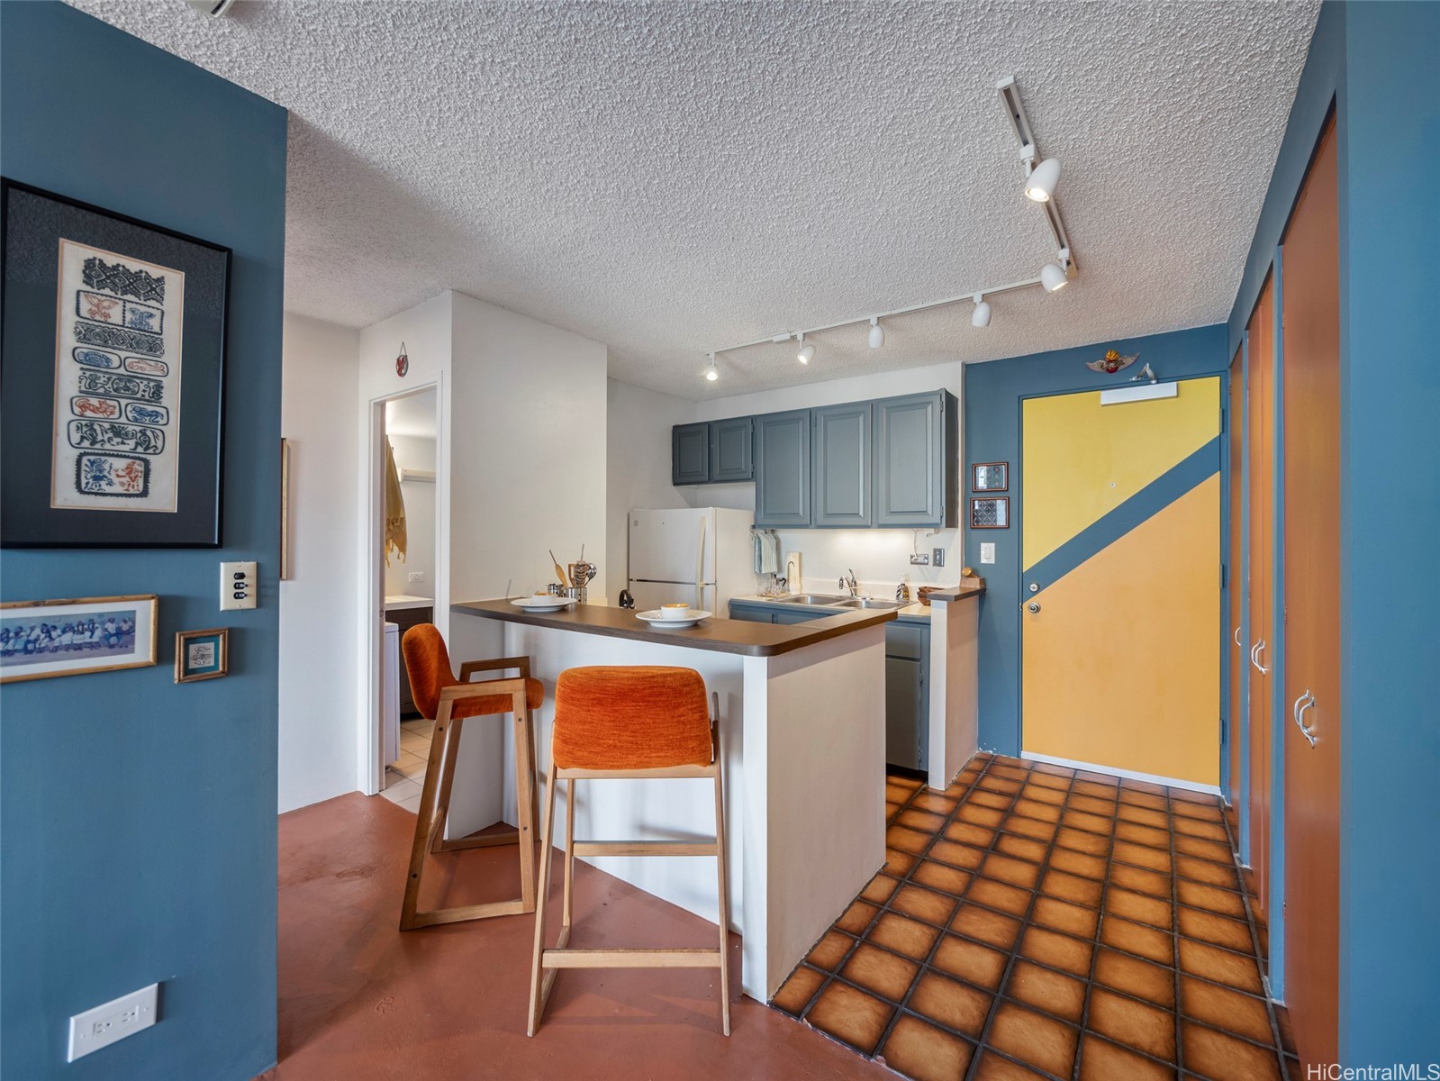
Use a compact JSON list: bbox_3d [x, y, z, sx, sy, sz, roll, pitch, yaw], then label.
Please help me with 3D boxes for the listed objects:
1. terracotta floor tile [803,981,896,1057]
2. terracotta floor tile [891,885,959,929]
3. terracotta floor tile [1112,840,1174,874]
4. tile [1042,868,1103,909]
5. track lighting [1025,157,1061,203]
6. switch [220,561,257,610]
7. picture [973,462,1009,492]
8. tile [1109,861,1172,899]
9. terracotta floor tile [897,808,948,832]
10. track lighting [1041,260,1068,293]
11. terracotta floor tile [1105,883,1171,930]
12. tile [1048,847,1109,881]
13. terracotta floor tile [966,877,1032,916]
[{"bbox_3d":[0.364,1.319,1.616,0.188,0.012,0.187,-1,-1,37],"label":"terracotta floor tile"},{"bbox_3d":[0.737,1.320,2.109,0.196,0.012,0.196,0,0,36],"label":"terracotta floor tile"},{"bbox_3d":[1.723,1.294,2.384,0.189,0.010,0.190,0,0,37],"label":"terracotta floor tile"},{"bbox_3d":[1.331,1.320,2.205,0.196,0.012,0.196,0,0,36],"label":"tile"},{"bbox_3d":[0.923,-1.029,1.651,0.075,0.100,0.075,28,12,24],"label":"track lighting"},{"bbox_3d":[-1.131,0.107,1.371,0.012,0.114,0.070,0,0,37],"label":"switch"},{"bbox_3d":[1.662,-0.387,3.582,0.202,0.176,0.020,-1,0,37],"label":"picture"},{"bbox_3d":[1.613,1.305,2.235,0.188,0.012,0.187,-1,-1,37],"label":"tile"},{"bbox_3d":[0.960,1.321,2.761,0.186,0.010,0.186,0,0,37],"label":"terracotta floor tile"},{"bbox_3d":[1.253,-0.980,2.180,0.073,0.096,0.072,-29,-2,4],"label":"track lighting"},{"bbox_3d":[1.519,1.337,2.113,0.197,0.012,0.197,0,0,37],"label":"terracotta floor tile"},{"bbox_3d":[1.449,1.309,2.357,0.188,0.012,0.187,-1,-1,37],"label":"tile"},{"bbox_3d":[1.035,1.320,2.157,0.196,0.012,0.196,0,0,36],"label":"terracotta floor tile"}]

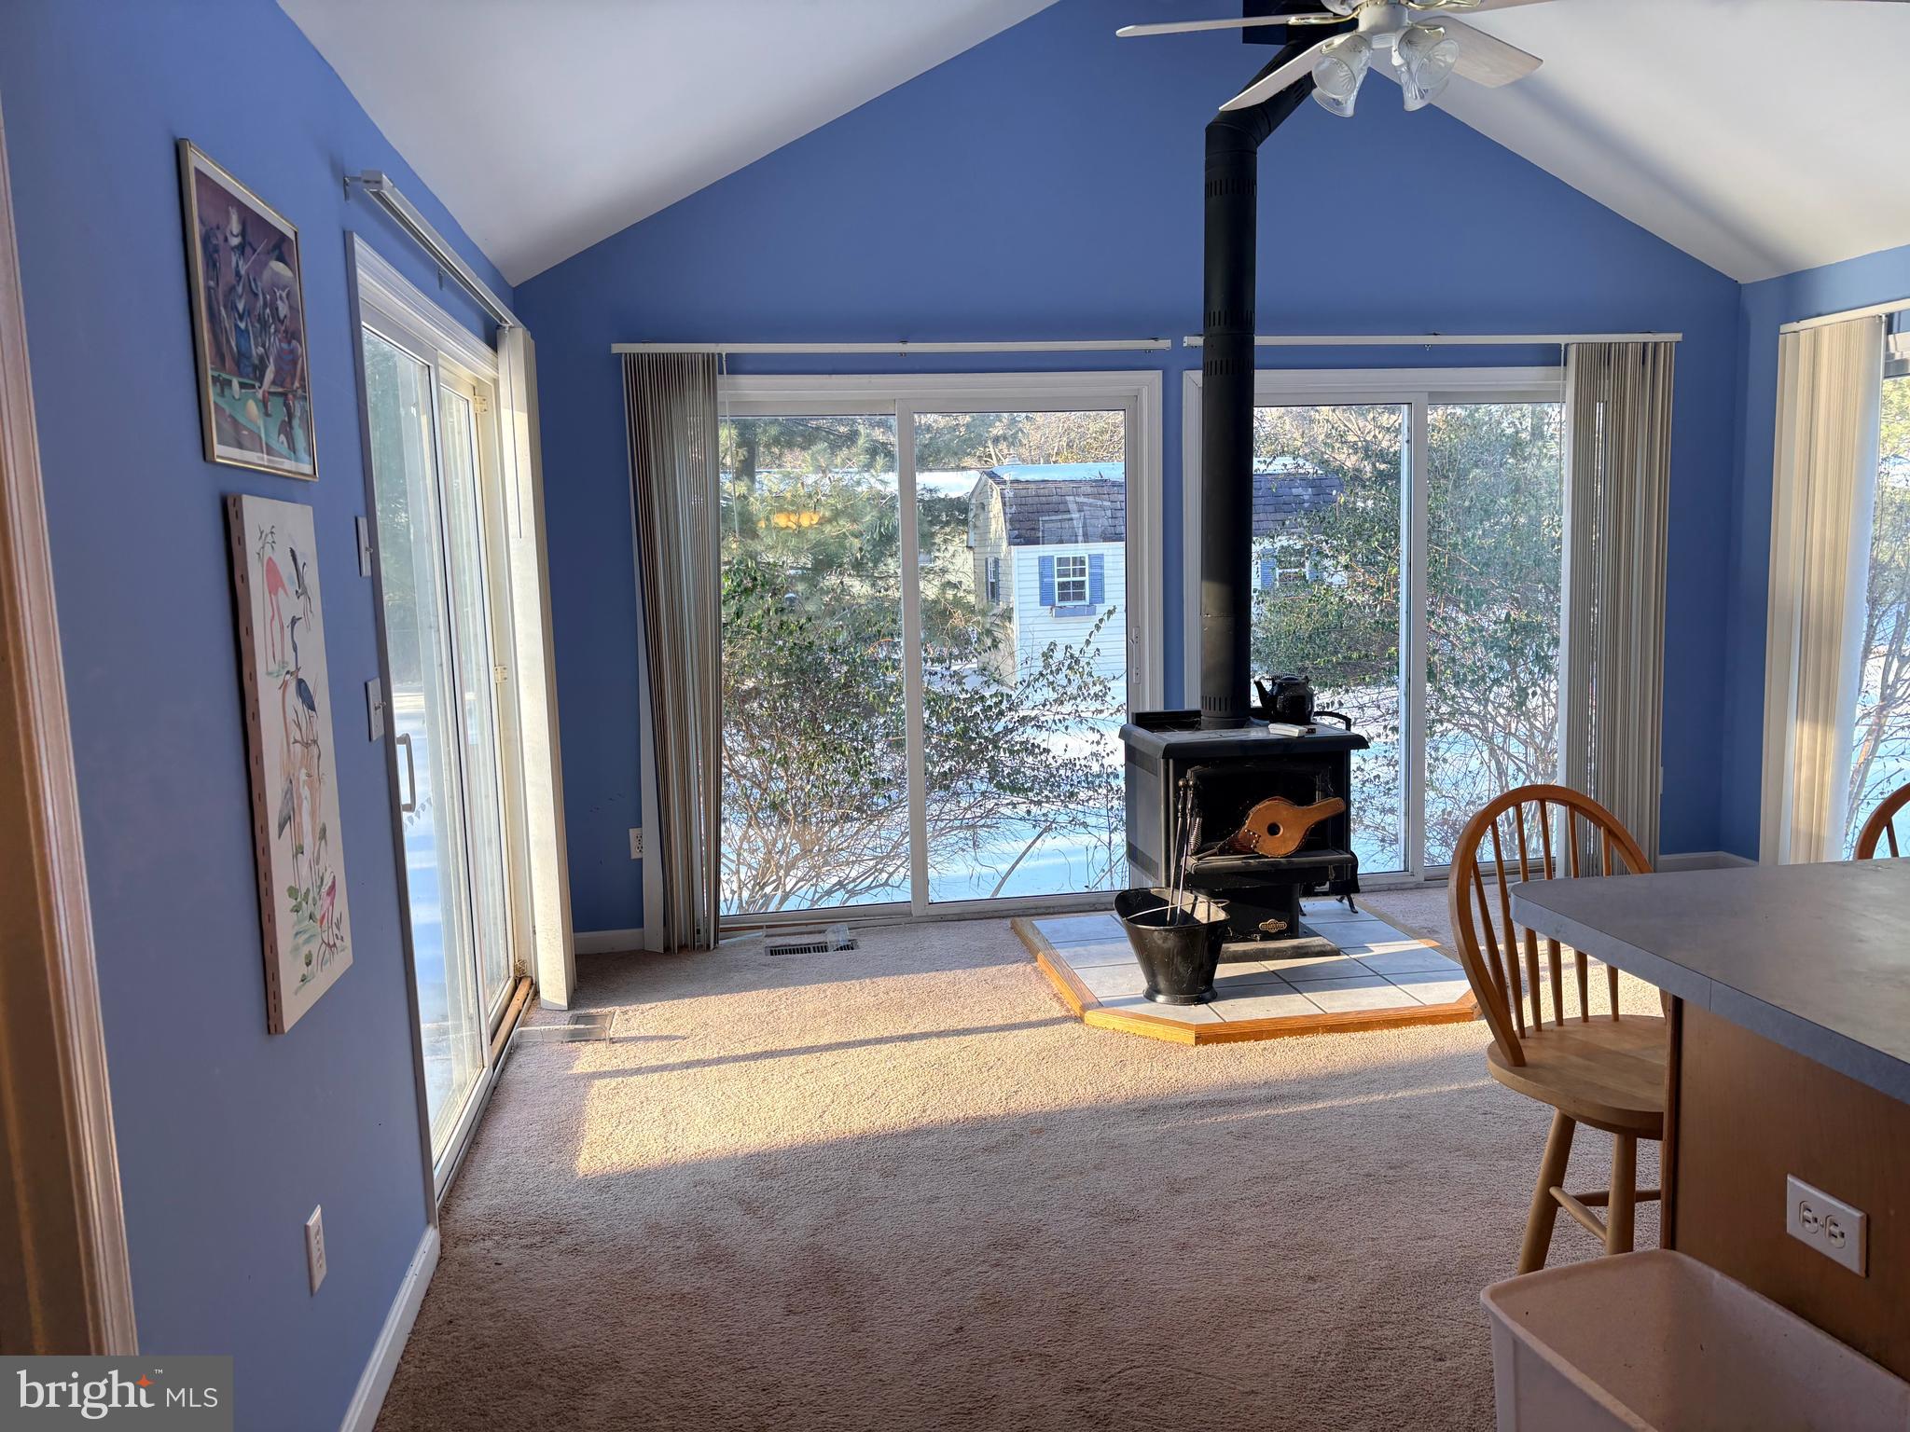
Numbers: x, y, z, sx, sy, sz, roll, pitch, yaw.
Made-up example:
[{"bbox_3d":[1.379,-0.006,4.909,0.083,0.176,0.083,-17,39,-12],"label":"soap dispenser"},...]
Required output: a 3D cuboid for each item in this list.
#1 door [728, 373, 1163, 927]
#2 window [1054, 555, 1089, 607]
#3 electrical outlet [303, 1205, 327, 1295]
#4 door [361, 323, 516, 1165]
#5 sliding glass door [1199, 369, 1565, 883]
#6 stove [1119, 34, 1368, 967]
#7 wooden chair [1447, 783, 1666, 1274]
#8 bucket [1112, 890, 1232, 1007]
[{"bbox_3d":[-0.142,-0.243,5.441,1.920,2.060,0.120,-3,7,-9],"label":"door"},{"bbox_3d":[1.663,-1.940,20.500,0.490,0.730,0.070,-3,7,-9],"label":"window"},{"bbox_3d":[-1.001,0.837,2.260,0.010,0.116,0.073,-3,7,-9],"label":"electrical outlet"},{"bbox_3d":[-1.316,0.009,3.879,0.120,2.020,1.870,-3,7,-9],"label":"door"},{"bbox_3d":[1.846,-0.343,5.749,1.920,2.050,0.120,-3,7,-9],"label":"sliding glass door"},{"bbox_3d":[0.945,-0.708,4.780,0.700,3.030,0.580,-3,7,-9],"label":"stove"},{"bbox_3d":[1.109,0.652,2.369,0.460,1.030,0.540,-3,7,-13],"label":"wooden chair"},{"bbox_3d":[0.681,0.708,4.489,0.370,0.310,0.320,2,8,28],"label":"bucket"}]

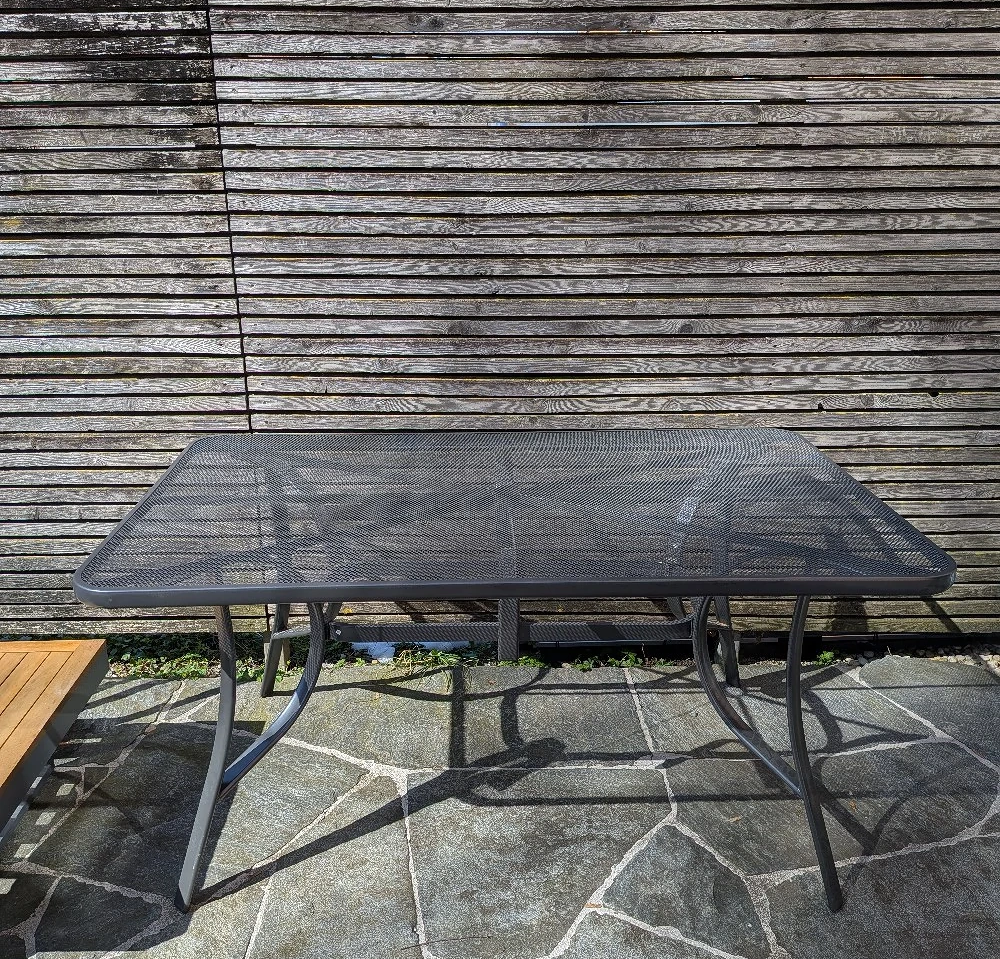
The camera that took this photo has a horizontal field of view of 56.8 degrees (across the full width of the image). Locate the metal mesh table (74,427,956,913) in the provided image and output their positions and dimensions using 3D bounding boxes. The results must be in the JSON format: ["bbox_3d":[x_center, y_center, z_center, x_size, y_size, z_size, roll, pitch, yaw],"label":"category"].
[{"bbox_3d":[0.023,0.367,2.056,1.510,0.727,0.882,-1,20,-3],"label":"metal mesh table"}]

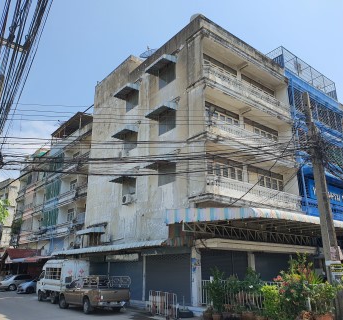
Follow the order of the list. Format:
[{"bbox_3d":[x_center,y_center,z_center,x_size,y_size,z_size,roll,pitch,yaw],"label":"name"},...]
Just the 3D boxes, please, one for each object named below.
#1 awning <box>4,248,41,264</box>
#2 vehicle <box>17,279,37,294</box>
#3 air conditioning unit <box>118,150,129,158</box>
[{"bbox_3d":[-15.640,10.201,33.630,3.400,1.550,2.200,15,-24,-36],"label":"awning"},{"bbox_3d":[-11.151,10.931,28.368,4.200,1.470,1.700,12,-22,-32],"label":"vehicle"},{"bbox_3d":[-3.219,-0.395,21.674,0.290,0.570,0.800,14,-23,-37],"label":"air conditioning unit"}]

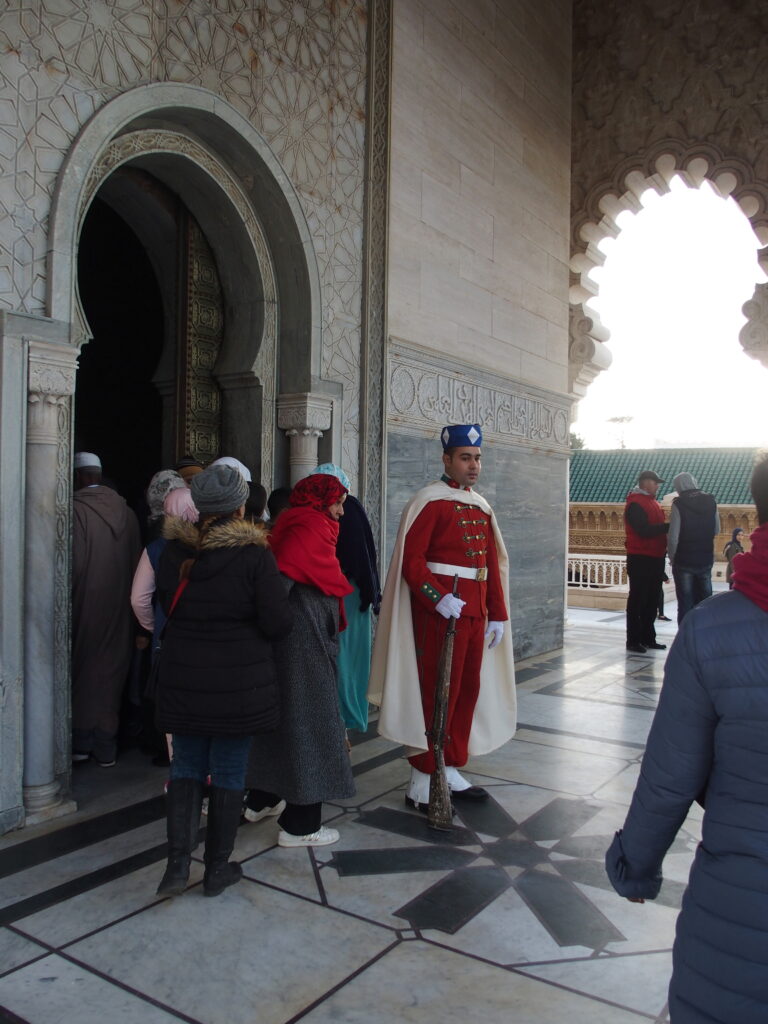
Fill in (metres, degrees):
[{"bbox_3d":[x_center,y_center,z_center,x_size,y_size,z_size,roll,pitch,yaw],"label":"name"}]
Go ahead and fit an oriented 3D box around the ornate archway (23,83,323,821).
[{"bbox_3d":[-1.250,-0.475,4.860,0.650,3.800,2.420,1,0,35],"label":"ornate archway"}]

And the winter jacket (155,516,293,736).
[{"bbox_3d":[-0.613,0.415,3.170,0.530,0.820,0.370,1,0,3],"label":"winter jacket"}]

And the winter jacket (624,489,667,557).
[{"bbox_3d":[2.680,0.105,8.500,0.400,0.710,0.500,1,0,12],"label":"winter jacket"}]

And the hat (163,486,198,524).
[{"bbox_3d":[-0.965,-0.035,4.000,0.190,0.200,0.220,1,0,-21],"label":"hat"}]

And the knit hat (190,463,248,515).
[{"bbox_3d":[-0.632,-0.083,3.170,0.210,0.200,0.240,1,0,12],"label":"knit hat"}]

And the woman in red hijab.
[{"bbox_3d":[-0.365,0.625,3.720,0.480,1.610,0.500,1,0,-22],"label":"woman in red hijab"}]

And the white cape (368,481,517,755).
[{"bbox_3d":[0.300,0.530,4.210,0.520,1.360,0.680,1,0,40],"label":"white cape"}]

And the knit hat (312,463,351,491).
[{"bbox_3d":[-0.292,-0.180,4.750,0.200,0.190,0.230,1,0,-30],"label":"knit hat"}]

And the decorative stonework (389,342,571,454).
[{"bbox_3d":[1.030,-0.940,7.570,0.120,0.660,3.450,1,0,35],"label":"decorative stonework"}]

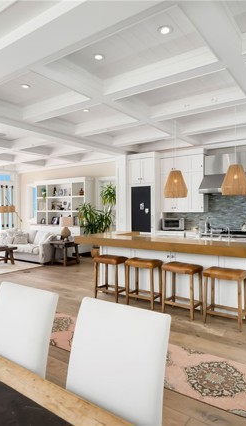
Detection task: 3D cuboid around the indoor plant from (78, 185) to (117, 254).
[{"bbox_3d":[-0.720,0.240,8.401,1.120,2.230,1.100,0,0,35],"label":"indoor plant"}]

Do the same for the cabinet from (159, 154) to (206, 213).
[{"bbox_3d":[1.550,-0.721,7.249,1.140,1.400,0.360,0,0,35],"label":"cabinet"}]

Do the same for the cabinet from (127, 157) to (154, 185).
[{"bbox_3d":[0.633,-1.093,7.707,0.790,0.700,0.620,0,0,35],"label":"cabinet"}]

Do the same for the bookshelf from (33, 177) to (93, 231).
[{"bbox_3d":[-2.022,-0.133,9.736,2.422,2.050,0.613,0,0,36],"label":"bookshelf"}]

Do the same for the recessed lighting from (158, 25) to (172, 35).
[{"bbox_3d":[0.426,-1.888,2.960,0.161,0.030,0.161,0,0,0],"label":"recessed lighting"}]

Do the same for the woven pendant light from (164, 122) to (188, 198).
[{"bbox_3d":[0.991,-0.994,5.286,0.432,1.457,0.432,0,0,0],"label":"woven pendant light"}]

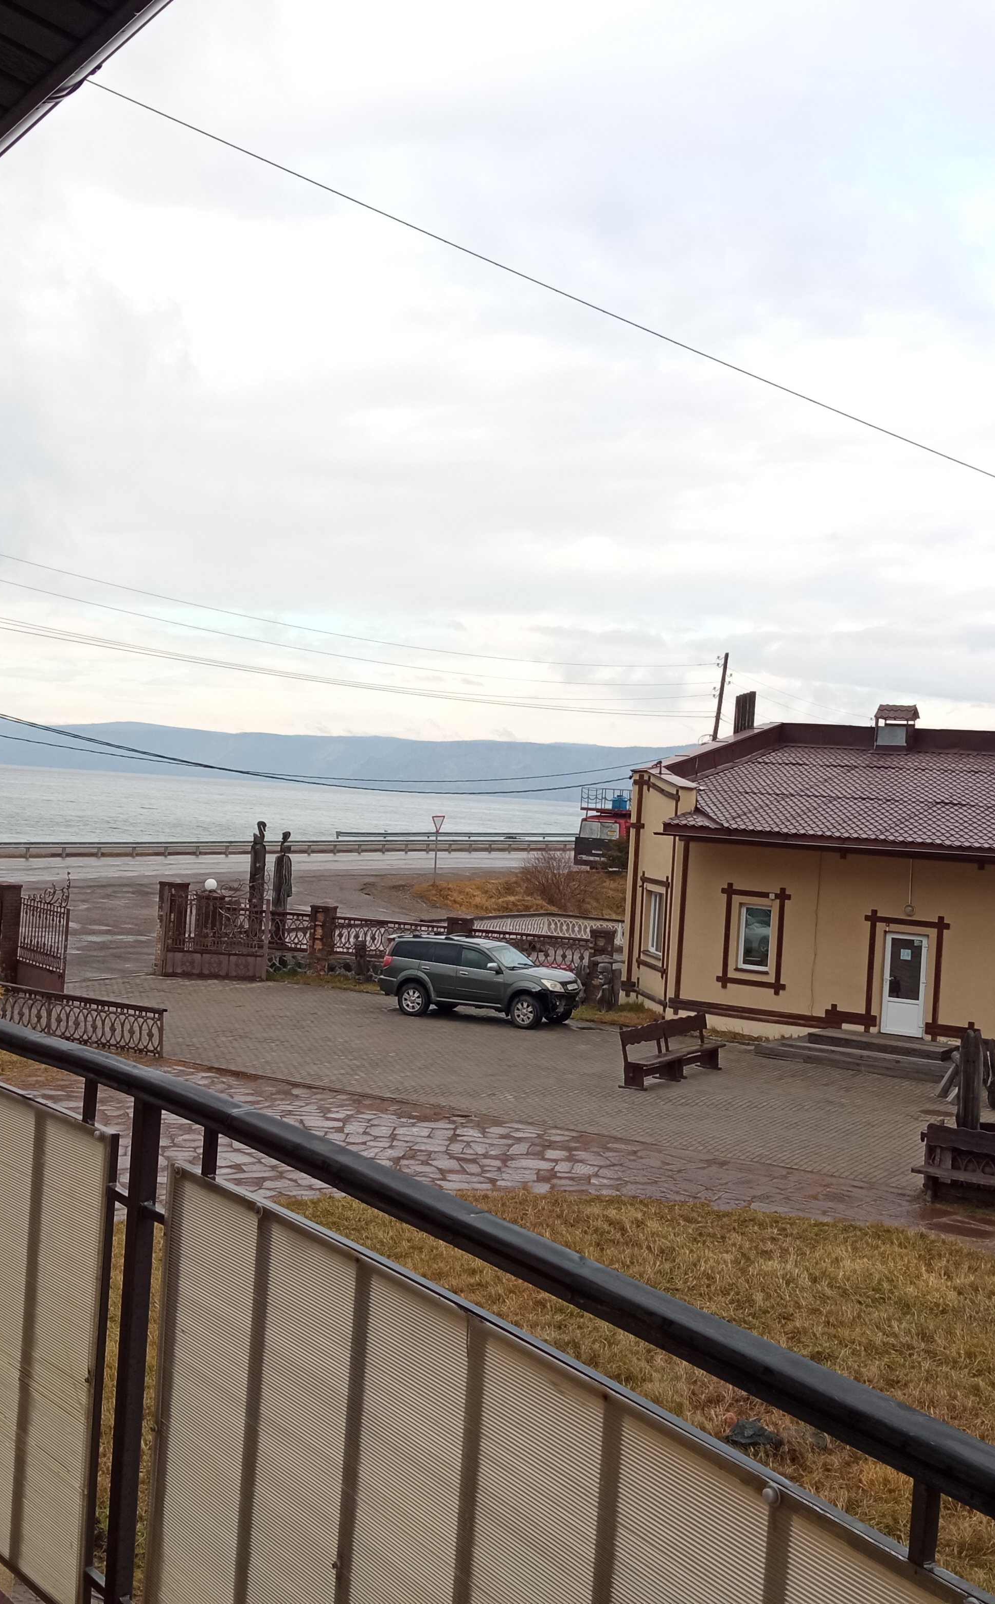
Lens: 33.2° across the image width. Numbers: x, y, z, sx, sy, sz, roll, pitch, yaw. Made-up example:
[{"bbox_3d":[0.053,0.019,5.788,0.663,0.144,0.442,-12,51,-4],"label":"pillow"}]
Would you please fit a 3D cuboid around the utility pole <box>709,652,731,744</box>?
[{"bbox_3d":[9.261,-0.723,72.993,0.240,11.670,0.240,8,0,0],"label":"utility pole"}]

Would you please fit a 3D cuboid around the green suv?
[{"bbox_3d":[-0.328,3.912,36.917,4.600,1.760,1.830,4,0,24],"label":"green suv"}]

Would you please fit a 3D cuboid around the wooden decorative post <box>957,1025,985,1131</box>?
[{"bbox_3d":[6.256,4.136,22.128,0.290,2.320,0.260,3,0,22],"label":"wooden decorative post"}]

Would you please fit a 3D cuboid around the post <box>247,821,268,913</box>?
[{"bbox_3d":[-6.519,2.442,45.522,0.360,3.820,0.340,4,0,22],"label":"post"}]

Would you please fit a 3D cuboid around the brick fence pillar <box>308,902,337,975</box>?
[{"bbox_3d":[-4.477,3.458,42.296,0.490,1.800,0.490,4,0,20],"label":"brick fence pillar"}]

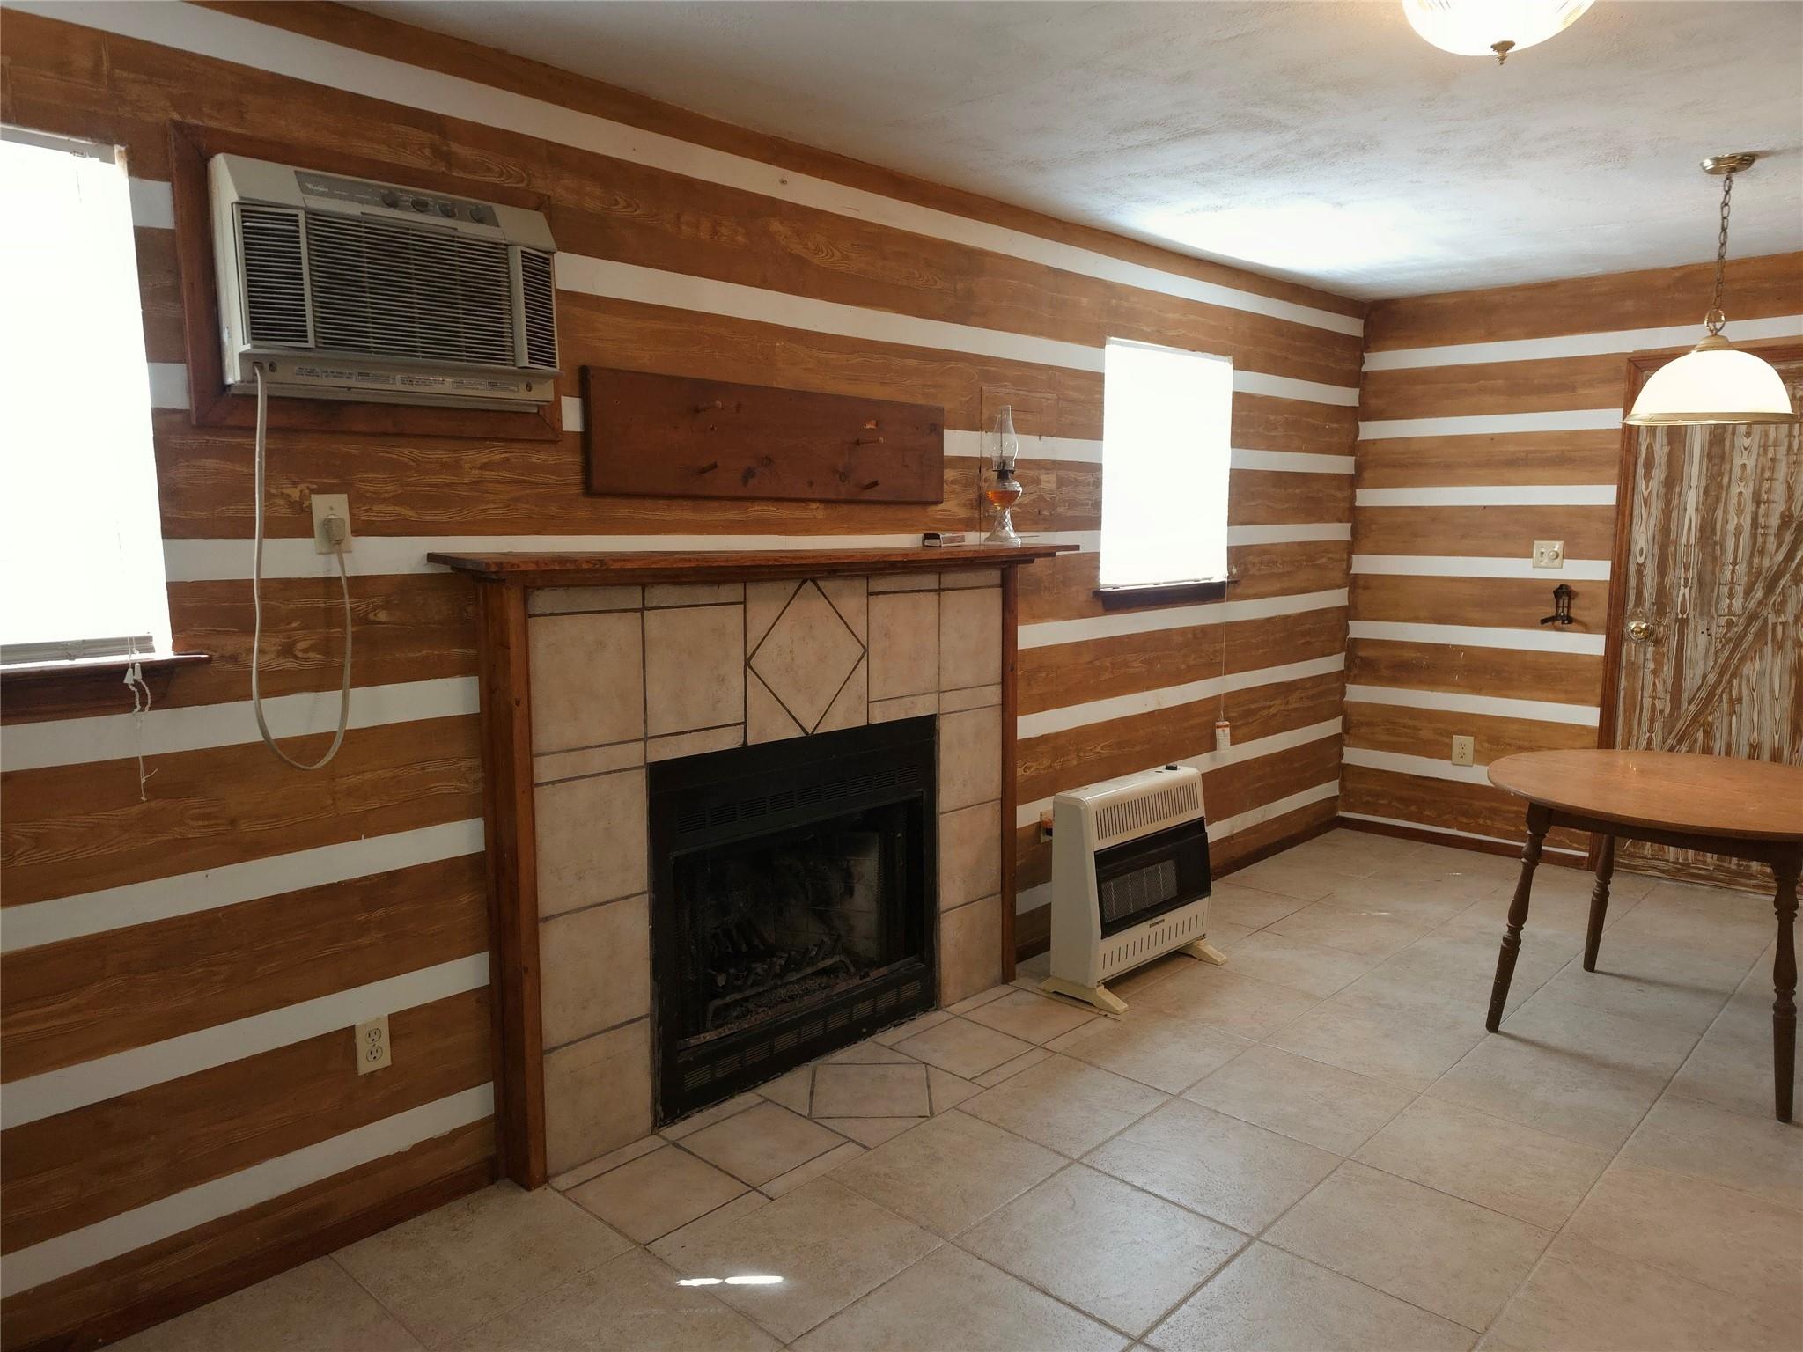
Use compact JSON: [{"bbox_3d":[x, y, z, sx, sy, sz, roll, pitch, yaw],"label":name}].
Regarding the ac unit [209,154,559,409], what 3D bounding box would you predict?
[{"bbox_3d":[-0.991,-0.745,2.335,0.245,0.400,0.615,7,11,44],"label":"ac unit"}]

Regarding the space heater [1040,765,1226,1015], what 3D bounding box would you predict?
[{"bbox_3d":[0.771,0.658,3.911,0.300,0.660,0.645,7,11,44],"label":"space heater"}]

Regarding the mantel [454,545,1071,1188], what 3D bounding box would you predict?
[{"bbox_3d":[-0.216,0.378,3.164,0.260,1.425,1.890,7,11,44],"label":"mantel"}]

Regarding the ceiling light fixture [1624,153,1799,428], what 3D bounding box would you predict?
[{"bbox_3d":[2.288,-1.073,3.342,0.405,0.704,0.405,7,11,44],"label":"ceiling light fixture"}]

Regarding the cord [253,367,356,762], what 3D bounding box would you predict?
[{"bbox_3d":[-1.134,-0.193,2.242,0.110,0.743,0.195,7,11,44],"label":"cord"}]

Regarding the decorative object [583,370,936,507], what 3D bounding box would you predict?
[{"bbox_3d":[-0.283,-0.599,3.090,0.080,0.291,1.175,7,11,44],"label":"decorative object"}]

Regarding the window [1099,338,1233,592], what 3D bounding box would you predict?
[{"bbox_3d":[0.994,-0.770,4.435,0.070,0.862,0.860,7,11,44],"label":"window"}]

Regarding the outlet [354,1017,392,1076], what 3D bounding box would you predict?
[{"bbox_3d":[-1.092,0.766,2.483,0.015,0.112,0.068,7,11,44],"label":"outlet"}]

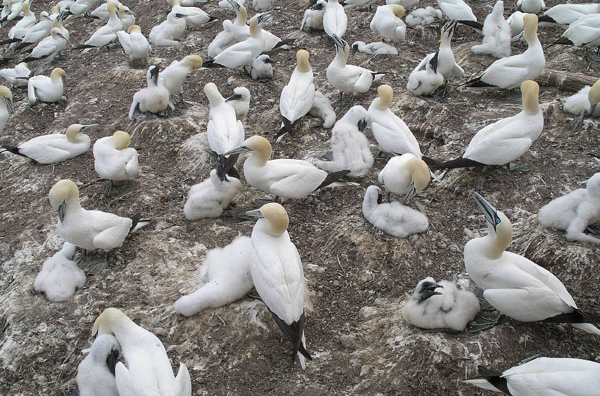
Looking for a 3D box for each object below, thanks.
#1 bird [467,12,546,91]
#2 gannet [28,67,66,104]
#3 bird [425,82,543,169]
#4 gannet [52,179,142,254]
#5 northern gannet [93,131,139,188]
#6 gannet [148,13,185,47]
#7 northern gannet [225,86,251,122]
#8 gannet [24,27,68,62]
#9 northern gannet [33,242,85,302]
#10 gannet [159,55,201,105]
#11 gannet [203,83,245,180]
[{"bbox_3d":[1.408,-0.984,4.420,0.640,0.500,0.220,-11,26,-18],"label":"bird"},{"bbox_3d":[-1.982,-0.887,4.950,0.460,0.290,0.250,18,31,36],"label":"gannet"},{"bbox_3d":[0.999,-0.385,3.420,0.690,0.460,0.230,-13,27,-23],"label":"bird"},{"bbox_3d":[-0.788,0.082,2.707,0.500,0.380,0.220,-21,36,-32],"label":"gannet"},{"bbox_3d":[-1.090,-0.250,3.830,0.220,0.370,0.420,9,27,22],"label":"northern gannet"},{"bbox_3d":[-1.282,-1.626,6.200,0.360,0.330,0.220,-5,25,-7],"label":"gannet"},{"bbox_3d":[-0.439,-0.582,4.131,0.220,0.340,0.320,-20,34,-26],"label":"northern gannet"},{"bbox_3d":[-2.535,-1.515,6.350,0.480,0.350,0.190,-6,25,-9],"label":"gannet"},{"bbox_3d":[-1.082,0.327,2.898,0.230,0.220,0.330,2,31,10],"label":"northern gannet"},{"bbox_3d":[-0.804,-0.795,4.228,0.520,0.360,0.220,23,37,34],"label":"gannet"},{"bbox_3d":[-0.422,-0.382,3.461,0.220,0.420,0.520,-7,31,-11],"label":"gannet"}]

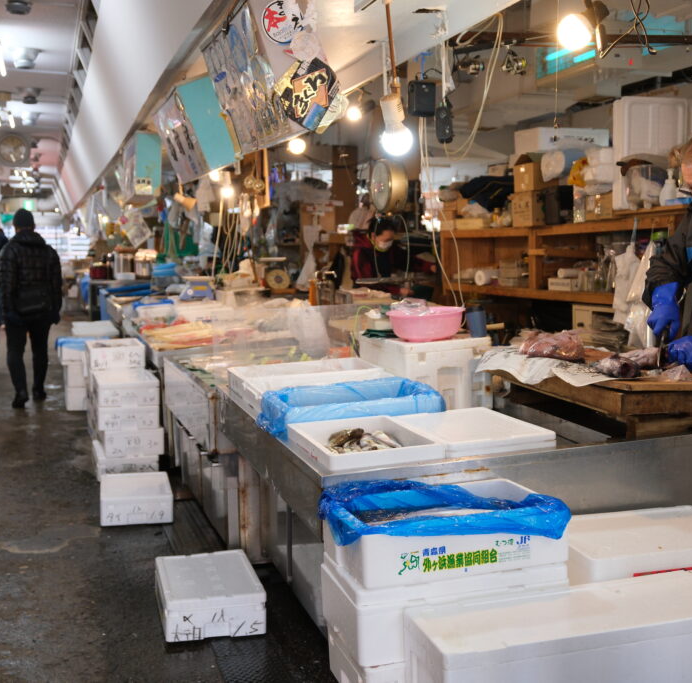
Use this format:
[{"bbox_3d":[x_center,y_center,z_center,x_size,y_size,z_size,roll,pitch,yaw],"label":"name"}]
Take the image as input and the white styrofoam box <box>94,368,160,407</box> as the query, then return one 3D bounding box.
[{"bbox_3d":[-1.360,0.291,5.950,0.352,0.137,0.520,-2,6,-17],"label":"white styrofoam box"}]

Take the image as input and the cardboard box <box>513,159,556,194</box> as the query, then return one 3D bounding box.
[{"bbox_3d":[1.227,-1.044,6.195,0.190,0.178,0.250,-3,6,-17],"label":"cardboard box"}]

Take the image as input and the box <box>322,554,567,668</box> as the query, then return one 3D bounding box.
[{"bbox_3d":[0.238,0.624,2.392,0.531,0.170,0.299,-3,7,-17],"label":"box"}]

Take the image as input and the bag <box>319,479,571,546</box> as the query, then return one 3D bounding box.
[{"bbox_3d":[0.242,0.417,2.365,0.538,0.086,0.295,-3,7,-17],"label":"bag"}]

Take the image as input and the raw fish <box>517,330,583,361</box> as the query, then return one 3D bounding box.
[{"bbox_3d":[0.765,0.014,3.569,0.225,0.090,0.145,3,6,25],"label":"raw fish"}]

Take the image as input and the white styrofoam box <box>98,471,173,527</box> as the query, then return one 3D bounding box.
[{"bbox_3d":[-1.107,0.829,5.112,0.358,0.146,0.515,-2,6,-13],"label":"white styrofoam box"}]

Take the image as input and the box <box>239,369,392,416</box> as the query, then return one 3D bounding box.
[{"bbox_3d":[-0.100,0.200,3.750,0.540,0.100,0.360,-3,6,-23],"label":"box"}]

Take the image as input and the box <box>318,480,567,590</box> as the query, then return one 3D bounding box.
[{"bbox_3d":[0.250,0.483,2.472,0.540,0.140,0.315,-3,6,-18],"label":"box"}]

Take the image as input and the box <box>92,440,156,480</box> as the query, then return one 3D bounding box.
[{"bbox_3d":[-1.387,0.750,6.136,0.362,0.143,0.510,-2,7,-16],"label":"box"}]

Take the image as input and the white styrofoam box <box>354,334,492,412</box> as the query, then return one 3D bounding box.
[{"bbox_3d":[0.314,0.114,3.687,0.372,0.270,0.350,-3,7,-24],"label":"white styrofoam box"}]

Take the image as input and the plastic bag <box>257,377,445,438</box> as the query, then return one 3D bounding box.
[{"bbox_3d":[0.019,0.209,3.062,0.521,0.097,0.347,-3,7,-17],"label":"plastic bag"}]

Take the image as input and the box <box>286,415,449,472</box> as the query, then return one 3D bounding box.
[{"bbox_3d":[0.050,0.302,2.915,0.342,0.056,0.448,-3,6,-18],"label":"box"}]

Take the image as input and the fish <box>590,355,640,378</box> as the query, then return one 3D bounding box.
[{"bbox_3d":[0.878,0.073,3.126,0.160,0.070,0.085,1,6,20],"label":"fish"}]

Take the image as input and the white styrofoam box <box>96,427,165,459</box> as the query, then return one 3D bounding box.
[{"bbox_3d":[-1.335,0.587,6.000,0.352,0.152,0.520,-2,6,-16],"label":"white styrofoam box"}]

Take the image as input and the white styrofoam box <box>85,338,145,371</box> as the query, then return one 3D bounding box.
[{"bbox_3d":[-1.592,0.089,6.660,0.354,0.141,0.525,-2,6,-18],"label":"white styrofoam box"}]

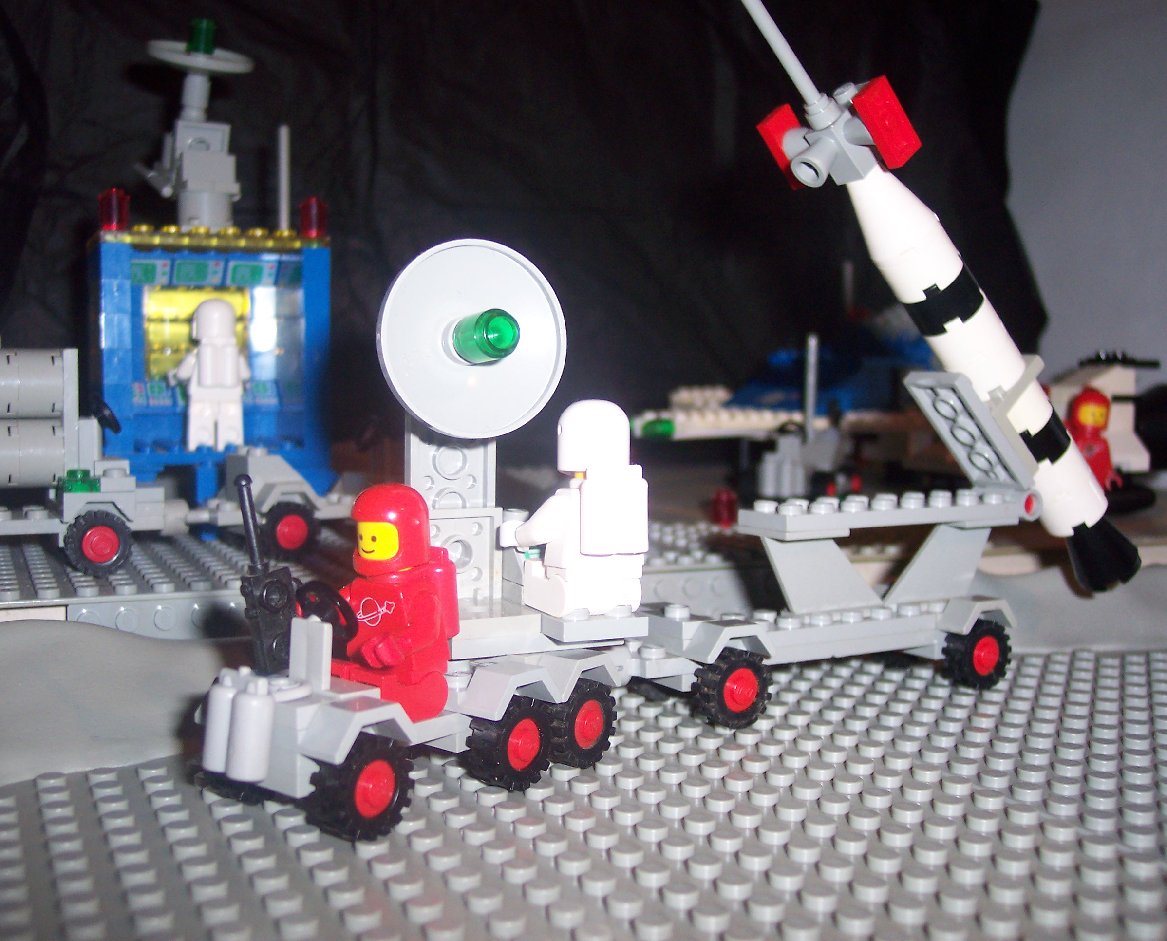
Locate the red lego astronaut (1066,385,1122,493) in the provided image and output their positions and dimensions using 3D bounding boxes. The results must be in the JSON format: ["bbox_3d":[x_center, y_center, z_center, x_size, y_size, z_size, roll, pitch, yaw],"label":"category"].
[{"bbox_3d":[0.149,-0.004,0.411,0.024,0.042,0.016,0,4,-12],"label":"red lego astronaut"}]

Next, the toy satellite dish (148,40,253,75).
[{"bbox_3d":[-0.118,-0.127,0.424,0.032,0.005,0.032,12,19,-4],"label":"toy satellite dish"}]

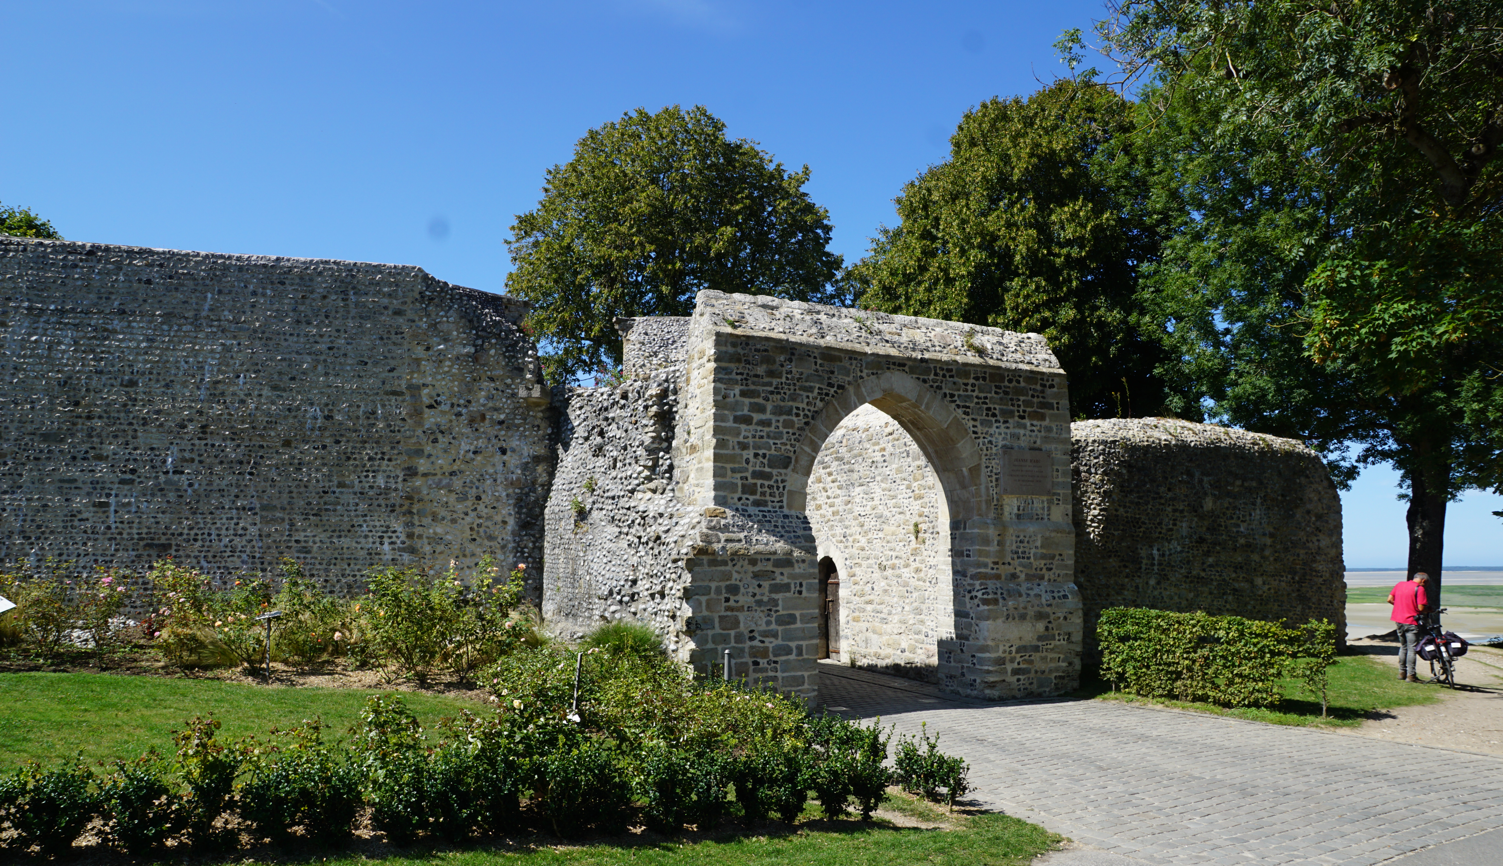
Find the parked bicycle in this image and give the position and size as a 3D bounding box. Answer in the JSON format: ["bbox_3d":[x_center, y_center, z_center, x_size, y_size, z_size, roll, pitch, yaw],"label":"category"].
[{"bbox_3d":[10.111,3.166,14.742,0.650,1.070,1.720,-4,-9,23],"label":"parked bicycle"}]

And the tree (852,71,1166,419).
[{"bbox_3d":[6.856,-2.529,24.611,9.200,13.057,9.000,0,-8,0],"label":"tree"}]

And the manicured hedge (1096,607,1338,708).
[{"bbox_3d":[5.798,2.880,12.751,0.550,1.120,3.000,5,-10,-35],"label":"manicured hedge"}]

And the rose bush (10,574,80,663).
[{"bbox_3d":[-11.316,2.919,16.138,1.000,1.380,0.950,0,-8,0],"label":"rose bush"}]

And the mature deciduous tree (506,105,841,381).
[{"bbox_3d":[-2.047,-2.326,26.106,9.200,13.131,9.000,0,-8,0],"label":"mature deciduous tree"}]

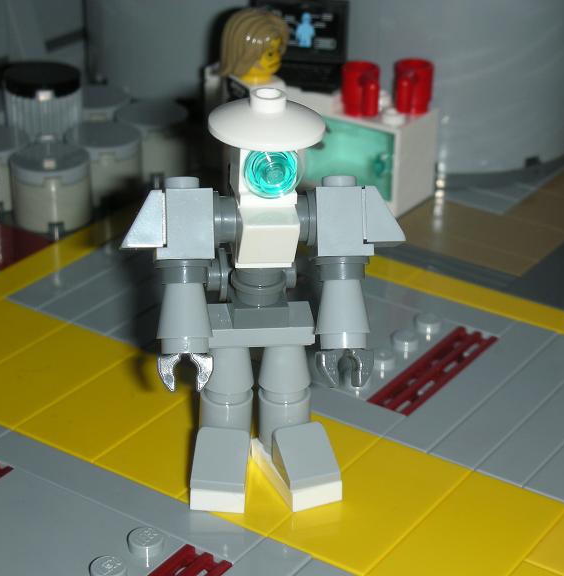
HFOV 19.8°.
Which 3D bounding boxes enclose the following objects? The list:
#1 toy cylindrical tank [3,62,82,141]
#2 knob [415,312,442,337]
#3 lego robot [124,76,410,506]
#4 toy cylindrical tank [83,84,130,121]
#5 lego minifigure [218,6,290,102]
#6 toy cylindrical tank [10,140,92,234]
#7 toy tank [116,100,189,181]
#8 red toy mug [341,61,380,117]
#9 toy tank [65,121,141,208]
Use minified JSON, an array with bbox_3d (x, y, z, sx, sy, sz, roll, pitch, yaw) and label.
[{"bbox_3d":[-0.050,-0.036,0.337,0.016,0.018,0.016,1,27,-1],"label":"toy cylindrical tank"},{"bbox_3d":[0.026,0.006,0.285,0.005,0.002,0.005,1,27,-1],"label":"knob"},{"bbox_3d":[-0.003,0.001,0.230,0.040,0.059,0.021,-2,27,-6],"label":"lego robot"},{"bbox_3d":[-0.041,-0.036,0.353,0.016,0.013,0.016,1,27,-1],"label":"toy cylindrical tank"},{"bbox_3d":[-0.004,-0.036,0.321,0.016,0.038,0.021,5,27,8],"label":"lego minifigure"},{"bbox_3d":[-0.046,-0.020,0.321,0.016,0.013,0.016,1,27,-1],"label":"toy cylindrical tank"},{"bbox_3d":[-0.028,-0.031,0.345,0.016,0.013,0.016,1,27,-1],"label":"toy tank"},{"bbox_3d":[0.016,-0.039,0.323,0.007,0.009,0.010,-10,29,-21],"label":"red toy mug"},{"bbox_3d":[-0.037,-0.025,0.333,0.016,0.013,0.016,1,27,-1],"label":"toy tank"}]

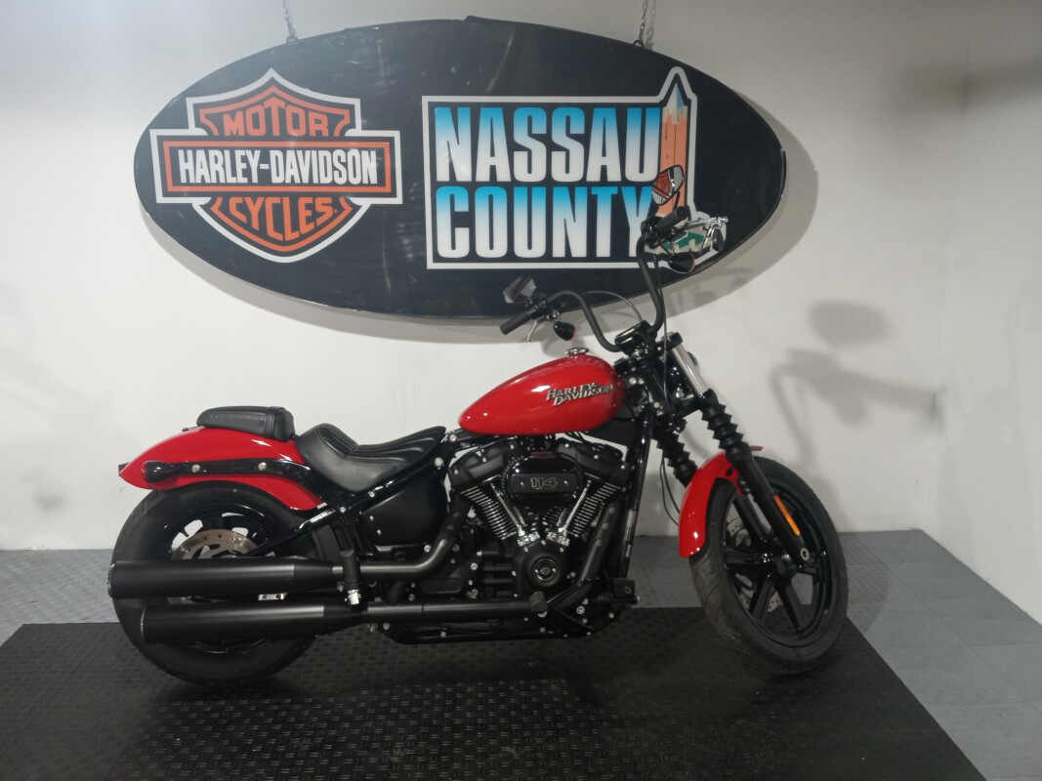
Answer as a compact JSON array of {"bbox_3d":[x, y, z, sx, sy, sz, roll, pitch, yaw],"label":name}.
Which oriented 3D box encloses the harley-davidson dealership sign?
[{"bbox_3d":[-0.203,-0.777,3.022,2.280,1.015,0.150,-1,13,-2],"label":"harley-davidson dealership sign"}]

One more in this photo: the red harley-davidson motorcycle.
[{"bbox_3d":[-0.078,0.120,2.410,2.230,1.450,0.830,-1,13,-2],"label":"red harley-davidson motorcycle"}]

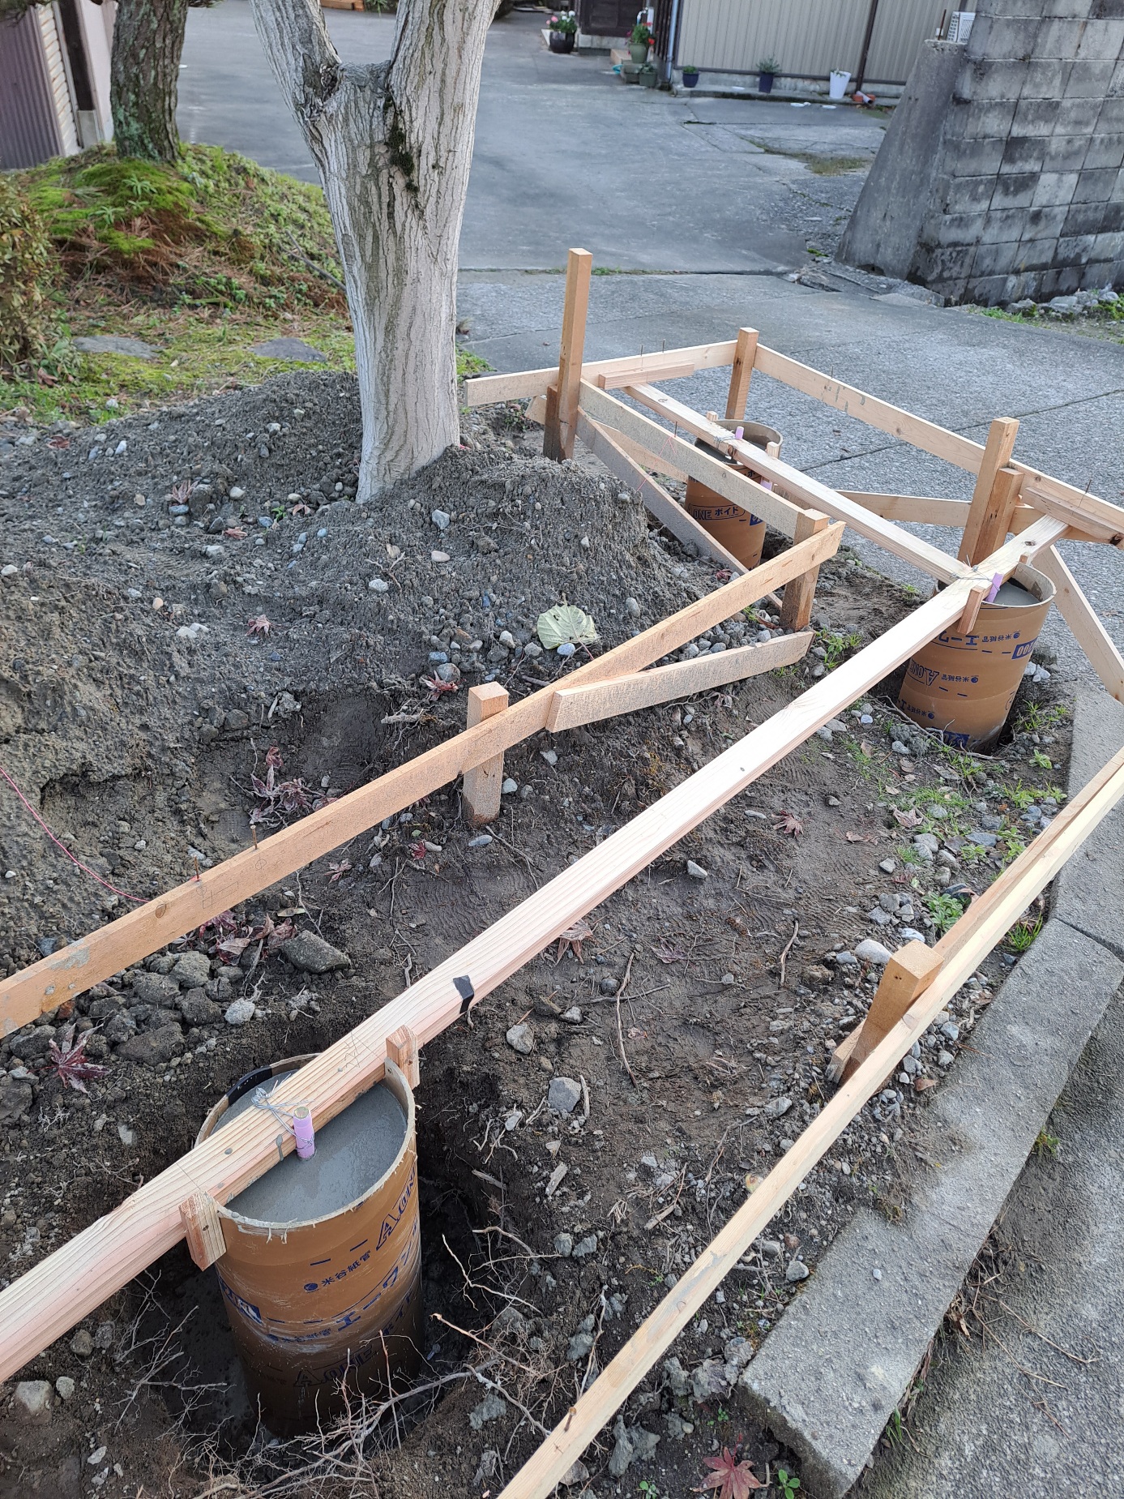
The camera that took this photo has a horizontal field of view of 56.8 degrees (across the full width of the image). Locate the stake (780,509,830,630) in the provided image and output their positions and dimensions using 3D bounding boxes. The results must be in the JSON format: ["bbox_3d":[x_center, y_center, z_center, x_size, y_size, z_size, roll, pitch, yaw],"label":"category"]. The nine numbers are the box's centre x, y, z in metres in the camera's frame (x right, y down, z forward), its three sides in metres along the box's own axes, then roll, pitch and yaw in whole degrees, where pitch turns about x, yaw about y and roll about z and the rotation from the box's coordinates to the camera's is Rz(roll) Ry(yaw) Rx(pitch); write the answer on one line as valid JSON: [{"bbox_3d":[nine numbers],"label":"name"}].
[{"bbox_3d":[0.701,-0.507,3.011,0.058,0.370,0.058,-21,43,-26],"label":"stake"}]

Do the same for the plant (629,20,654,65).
[{"bbox_3d":[0.981,-8.779,12.900,0.290,0.440,0.280,4,38,0],"label":"plant"}]

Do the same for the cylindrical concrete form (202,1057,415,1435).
[{"bbox_3d":[-0.385,0.789,1.681,0.310,0.600,0.310,3,37,-2],"label":"cylindrical concrete form"}]

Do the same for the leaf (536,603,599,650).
[{"bbox_3d":[0.016,-0.325,2.764,0.160,0.030,0.150,-10,57,-10],"label":"leaf"}]

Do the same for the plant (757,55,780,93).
[{"bbox_3d":[2.486,-8.120,12.500,0.270,0.360,0.260,4,38,0],"label":"plant"}]

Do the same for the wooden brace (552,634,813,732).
[{"bbox_3d":[0.349,-0.193,2.660,0.020,0.097,1.150,33,31,31],"label":"wooden brace"}]

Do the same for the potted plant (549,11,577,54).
[{"bbox_3d":[0.009,-10.490,15.200,0.400,0.500,0.380,4,38,0],"label":"potted plant"}]

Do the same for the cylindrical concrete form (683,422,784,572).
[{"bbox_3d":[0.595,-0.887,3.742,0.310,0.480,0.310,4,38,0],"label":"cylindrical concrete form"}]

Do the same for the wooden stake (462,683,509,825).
[{"bbox_3d":[-0.167,0.019,2.238,0.055,0.351,0.055,-18,45,-29],"label":"wooden stake"}]

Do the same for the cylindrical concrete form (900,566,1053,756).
[{"bbox_3d":[1.194,-0.268,3.055,0.310,0.520,0.310,4,38,0],"label":"cylindrical concrete form"}]

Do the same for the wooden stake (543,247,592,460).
[{"bbox_3d":[0.031,-1.430,3.812,0.062,0.761,0.095,-20,44,-28],"label":"wooden stake"}]

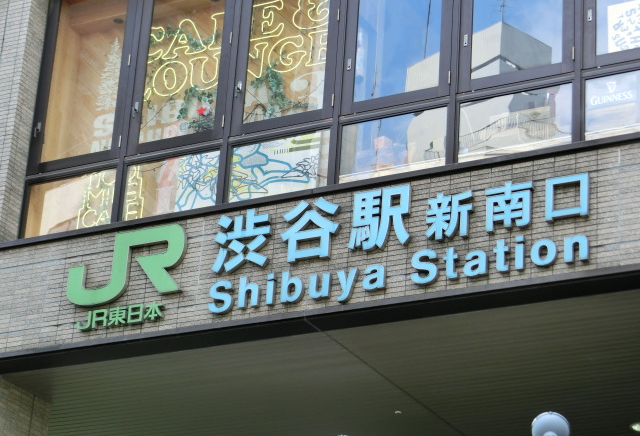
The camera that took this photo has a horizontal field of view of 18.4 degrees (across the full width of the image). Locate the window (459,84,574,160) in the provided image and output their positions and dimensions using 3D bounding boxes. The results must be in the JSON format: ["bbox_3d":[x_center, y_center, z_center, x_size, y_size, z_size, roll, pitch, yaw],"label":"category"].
[{"bbox_3d":[1.639,-0.798,16.657,1.036,0.570,0.070,-9,-27,27],"label":"window"}]

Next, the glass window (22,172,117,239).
[{"bbox_3d":[-2.366,-0.138,18.755,0.991,0.570,0.070,-9,-27,27],"label":"glass window"}]

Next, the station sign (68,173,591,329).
[{"bbox_3d":[-0.070,0.315,17.060,5.118,1.004,0.080,-9,-27,27],"label":"station sign"}]

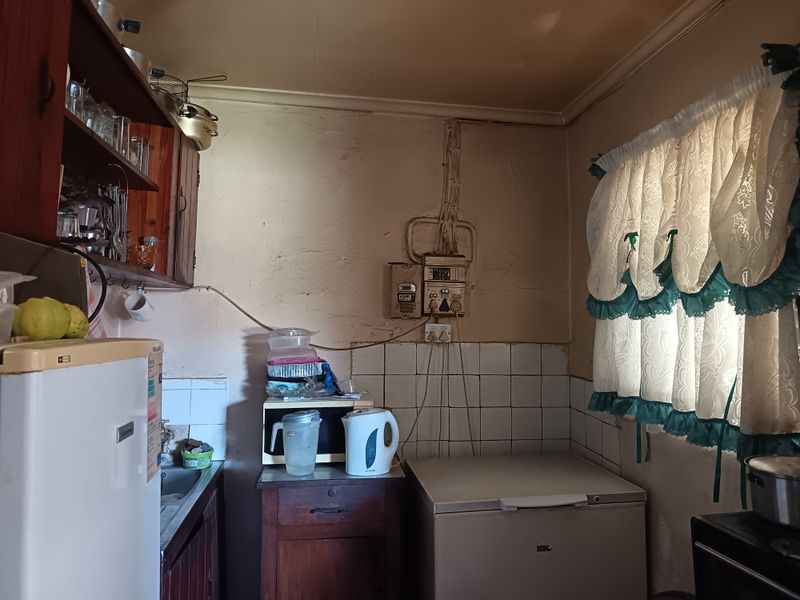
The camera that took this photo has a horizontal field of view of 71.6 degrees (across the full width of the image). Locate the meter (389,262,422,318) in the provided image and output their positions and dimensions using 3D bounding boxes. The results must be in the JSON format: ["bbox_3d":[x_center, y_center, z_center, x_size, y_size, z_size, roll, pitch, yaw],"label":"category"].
[{"bbox_3d":[0.025,-0.037,2.535,0.135,0.245,0.085,1,-2,-8],"label":"meter"}]

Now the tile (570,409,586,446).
[{"bbox_3d":[0.843,0.595,2.601,0.010,0.151,0.150,1,-3,-8],"label":"tile"}]

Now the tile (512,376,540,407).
[{"bbox_3d":[0.608,0.440,2.667,0.150,0.150,0.010,1,-6,-8],"label":"tile"}]

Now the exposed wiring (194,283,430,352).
[{"bbox_3d":[-0.382,0.086,2.495,1.059,0.276,0.050,1,-2,-8],"label":"exposed wiring"}]

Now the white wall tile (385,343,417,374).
[{"bbox_3d":[0.004,0.273,2.577,0.151,0.151,0.010,1,-2,-8],"label":"white wall tile"}]

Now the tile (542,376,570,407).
[{"bbox_3d":[0.755,0.441,2.677,0.146,0.151,0.010,1,-3,-8],"label":"tile"}]

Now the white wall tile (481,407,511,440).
[{"bbox_3d":[0.455,0.586,2.621,0.150,0.150,0.010,1,-2,-8],"label":"white wall tile"}]

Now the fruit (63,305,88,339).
[{"bbox_3d":[-0.703,0.046,1.190,0.072,0.072,0.072,1,-3,-8],"label":"fruit"}]

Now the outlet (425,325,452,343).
[{"bbox_3d":[0.175,0.156,2.583,0.122,0.084,0.035,1,-3,-8],"label":"outlet"}]

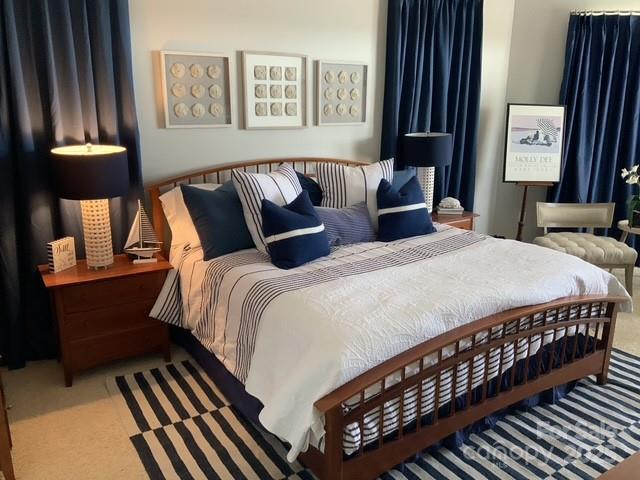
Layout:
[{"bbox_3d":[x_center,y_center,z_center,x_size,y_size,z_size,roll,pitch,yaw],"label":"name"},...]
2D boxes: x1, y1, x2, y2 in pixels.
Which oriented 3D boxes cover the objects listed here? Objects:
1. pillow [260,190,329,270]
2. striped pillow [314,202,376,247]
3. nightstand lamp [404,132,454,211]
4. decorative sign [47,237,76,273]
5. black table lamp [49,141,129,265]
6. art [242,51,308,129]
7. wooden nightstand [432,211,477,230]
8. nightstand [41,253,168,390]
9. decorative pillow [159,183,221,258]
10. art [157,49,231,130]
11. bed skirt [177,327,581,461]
[{"bbox_3d":[-0.149,-0.083,3.438,0.430,0.440,0.170,-10,-7,-34],"label":"pillow"},{"bbox_3d":[0.100,-0.123,3.850,0.540,0.320,0.140,-7,-11,-25],"label":"striped pillow"},{"bbox_3d":[0.981,-0.614,4.923,0.432,0.790,0.432,-1,14,0],"label":"nightstand lamp"},{"bbox_3d":[-1.589,0.091,3.303,0.040,0.177,0.179,5,15,16],"label":"decorative sign"},{"bbox_3d":[-1.432,-0.217,3.415,0.432,0.790,0.432,-9,16,-31],"label":"black table lamp"},{"bbox_3d":[-0.337,-1.145,4.152,0.547,0.552,0.040,-9,17,-32],"label":"art"},{"bbox_3d":[1.042,0.115,4.957,0.720,0.661,0.432,-9,17,-32],"label":"wooden nightstand"},{"bbox_3d":[-1.349,0.487,3.452,0.720,0.661,0.432,-9,17,-32],"label":"nightstand"},{"bbox_3d":[-0.754,-0.176,3.774,0.660,0.480,0.190,-9,-4,-31],"label":"decorative pillow"},{"bbox_3d":[-0.869,-1.056,3.819,0.496,0.501,0.040,-9,17,-32],"label":"art"},{"bbox_3d":[0.284,0.612,3.610,1.940,0.370,2.100,-9,16,-31],"label":"bed skirt"}]

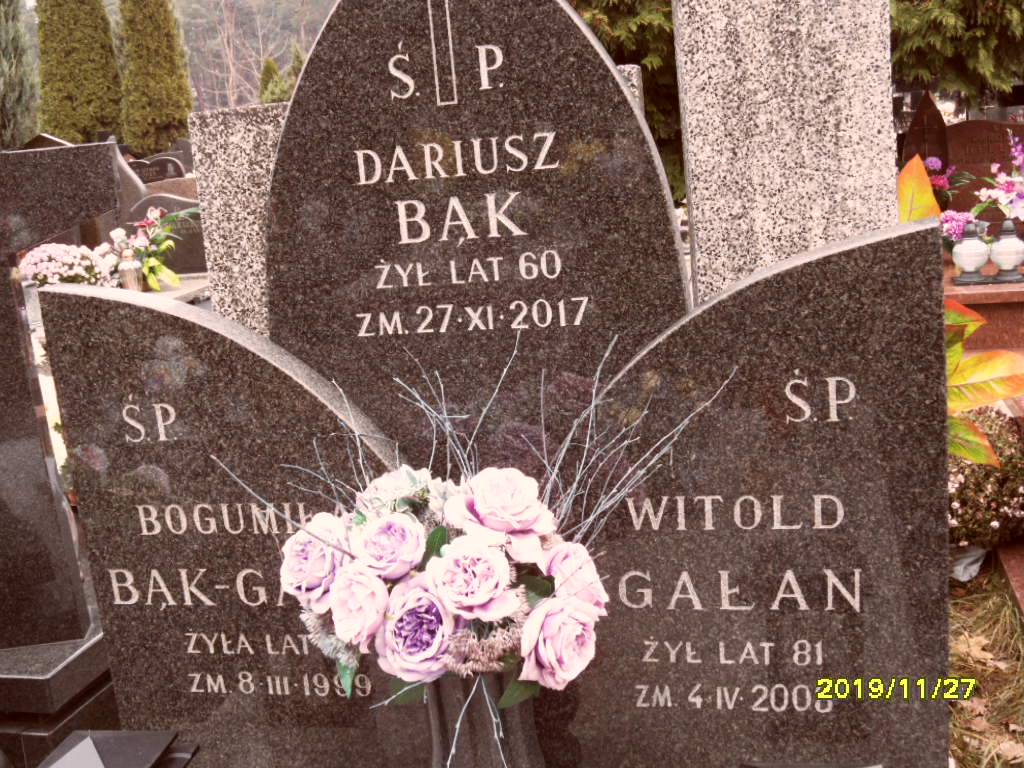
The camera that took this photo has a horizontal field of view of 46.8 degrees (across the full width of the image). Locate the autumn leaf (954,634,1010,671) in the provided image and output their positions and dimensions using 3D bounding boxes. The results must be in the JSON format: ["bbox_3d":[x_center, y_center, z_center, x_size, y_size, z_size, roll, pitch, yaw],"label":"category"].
[{"bbox_3d":[1.193,0.681,3.000,0.140,0.040,0.110,0,12,22],"label":"autumn leaf"}]

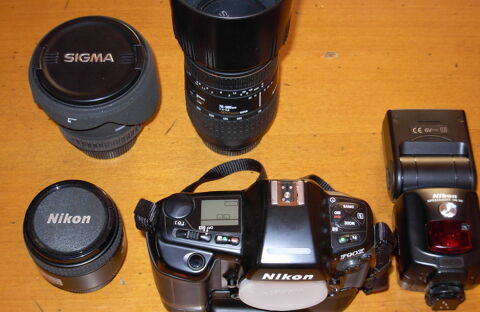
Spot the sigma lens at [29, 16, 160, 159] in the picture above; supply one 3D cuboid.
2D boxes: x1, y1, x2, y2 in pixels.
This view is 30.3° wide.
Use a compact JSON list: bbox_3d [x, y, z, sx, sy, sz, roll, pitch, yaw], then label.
[{"bbox_3d":[-0.115,-0.051,0.730,0.099,0.105,0.099,0,59,0],"label":"sigma lens"}]

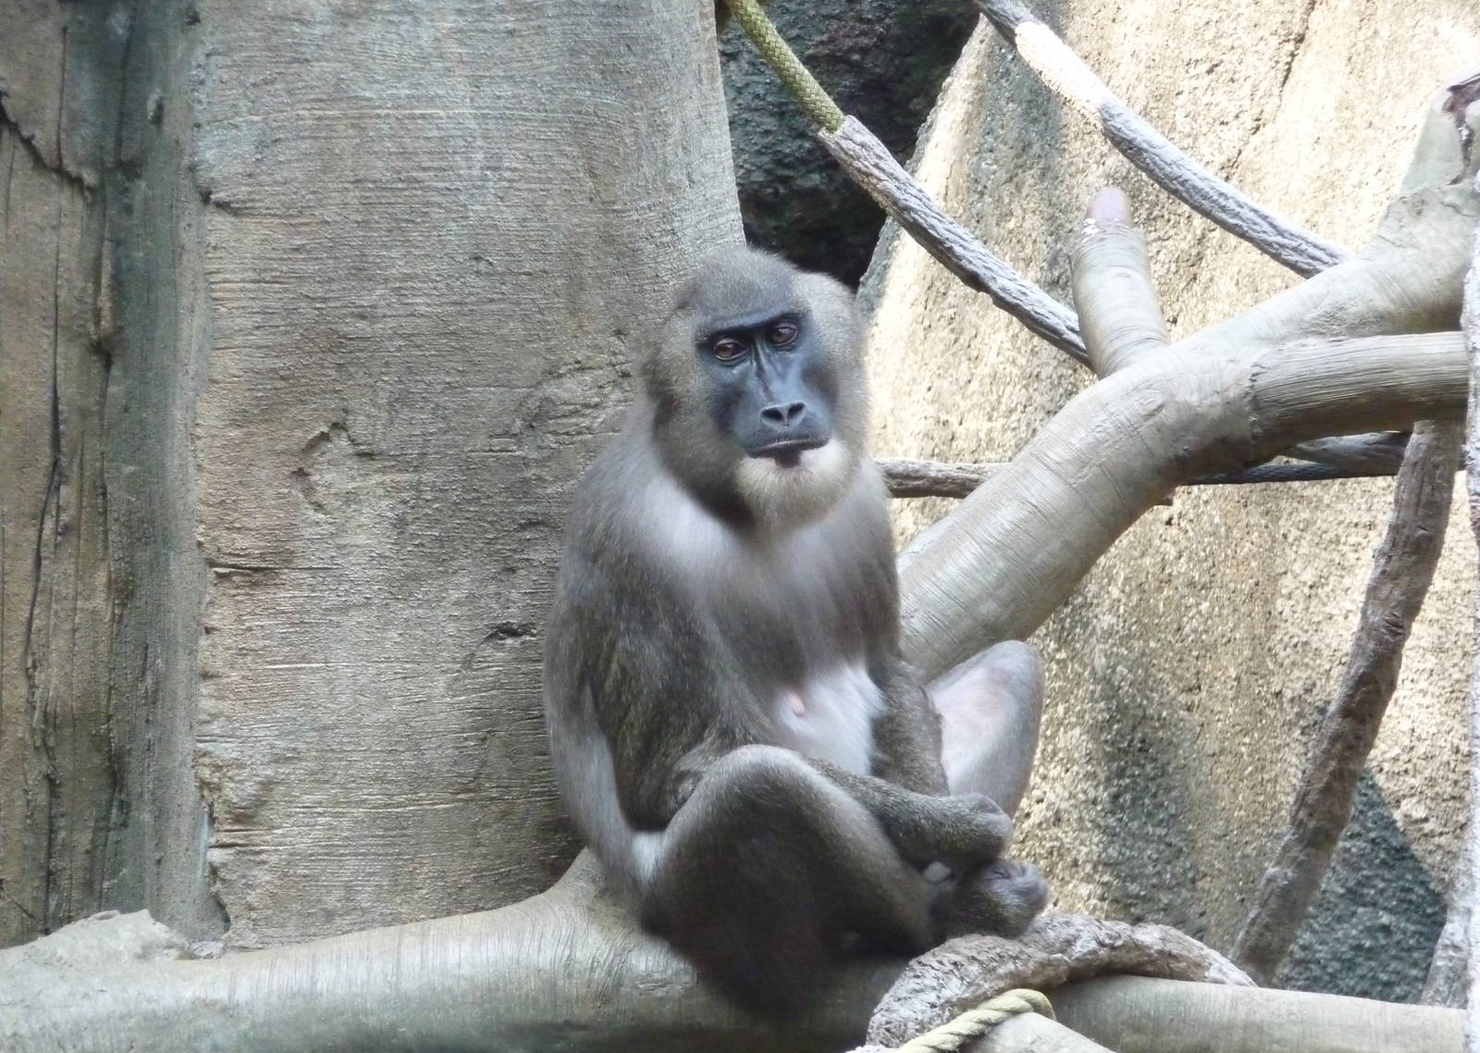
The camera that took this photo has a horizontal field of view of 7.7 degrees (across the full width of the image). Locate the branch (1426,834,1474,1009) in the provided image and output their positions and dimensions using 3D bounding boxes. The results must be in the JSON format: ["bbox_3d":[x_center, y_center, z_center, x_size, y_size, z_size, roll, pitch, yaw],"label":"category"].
[{"bbox_3d":[0.545,0.306,8.400,0.038,0.135,0.038,13,0,0],"label":"branch"}]

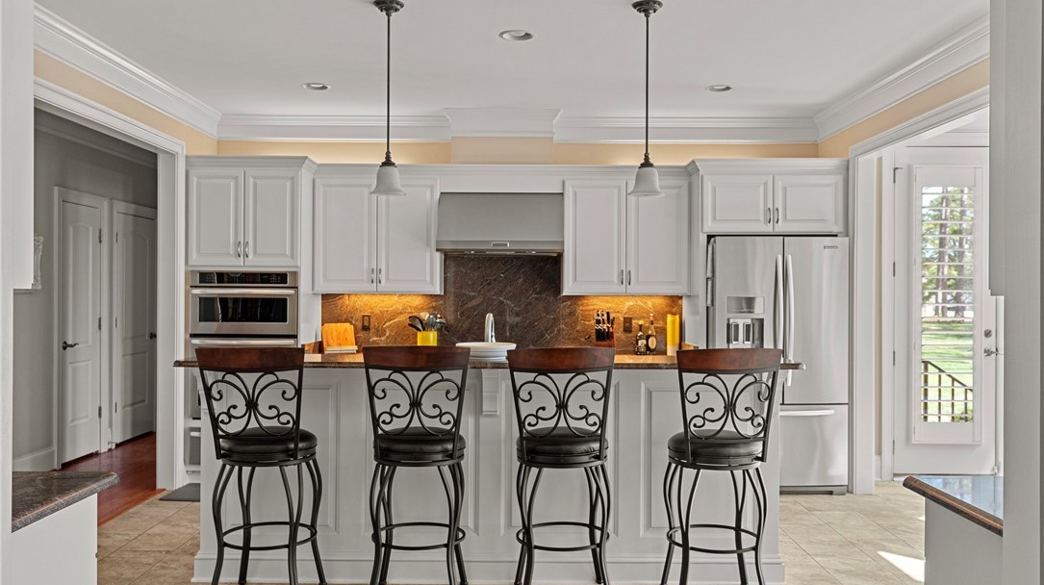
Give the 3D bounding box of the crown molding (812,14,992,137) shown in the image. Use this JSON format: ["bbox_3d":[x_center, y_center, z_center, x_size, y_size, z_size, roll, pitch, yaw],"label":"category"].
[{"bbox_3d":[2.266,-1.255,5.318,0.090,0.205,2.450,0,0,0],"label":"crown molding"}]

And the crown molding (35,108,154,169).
[{"bbox_3d":[-3.515,-1.273,7.150,0.075,0.190,2.300,0,0,0],"label":"crown molding"}]

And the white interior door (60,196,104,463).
[{"bbox_3d":[-3.575,0.317,6.800,0.045,2.030,0.610,0,0,0],"label":"white interior door"}]

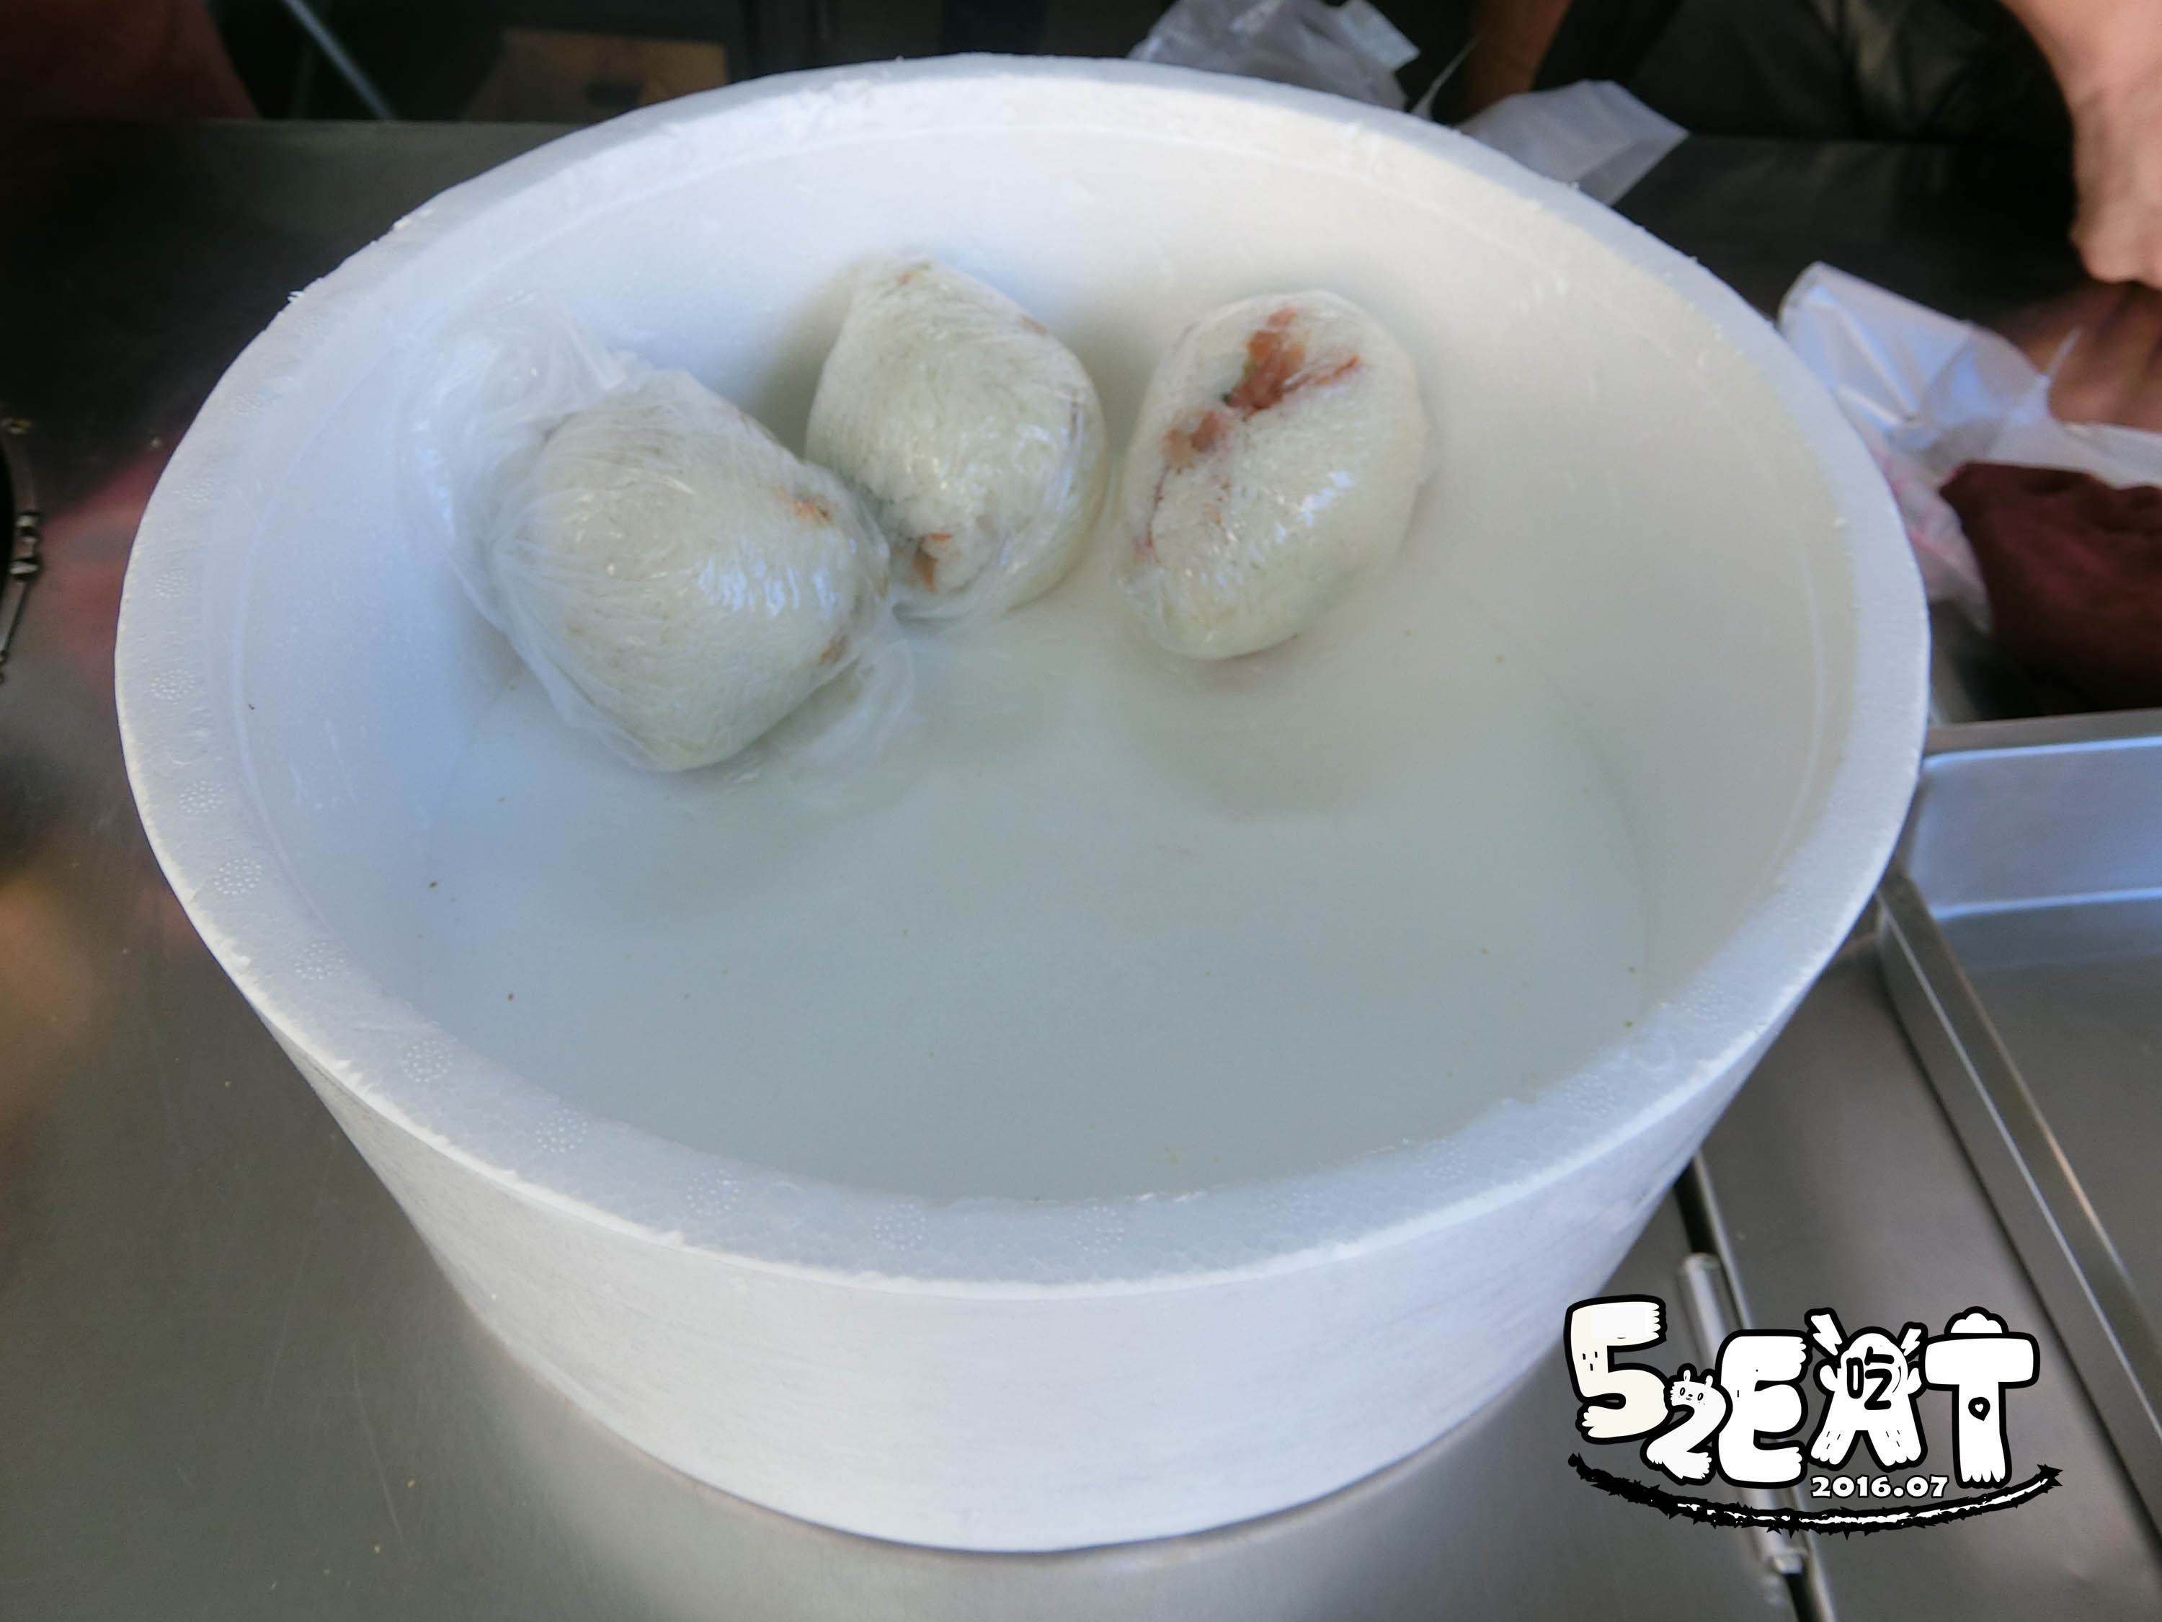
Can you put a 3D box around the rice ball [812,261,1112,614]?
[{"bbox_3d":[-0.037,-0.112,0.471,0.087,0.083,0.117,-13,64,-12],"label":"rice ball"}]

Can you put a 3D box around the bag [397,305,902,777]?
[{"bbox_3d":[-0.109,-0.067,0.427,0.118,0.097,0.120,21,54,15],"label":"bag"}]

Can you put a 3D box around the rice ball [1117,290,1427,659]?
[{"bbox_3d":[0.056,-0.099,0.462,0.084,0.080,0.115,27,80,19],"label":"rice ball"}]

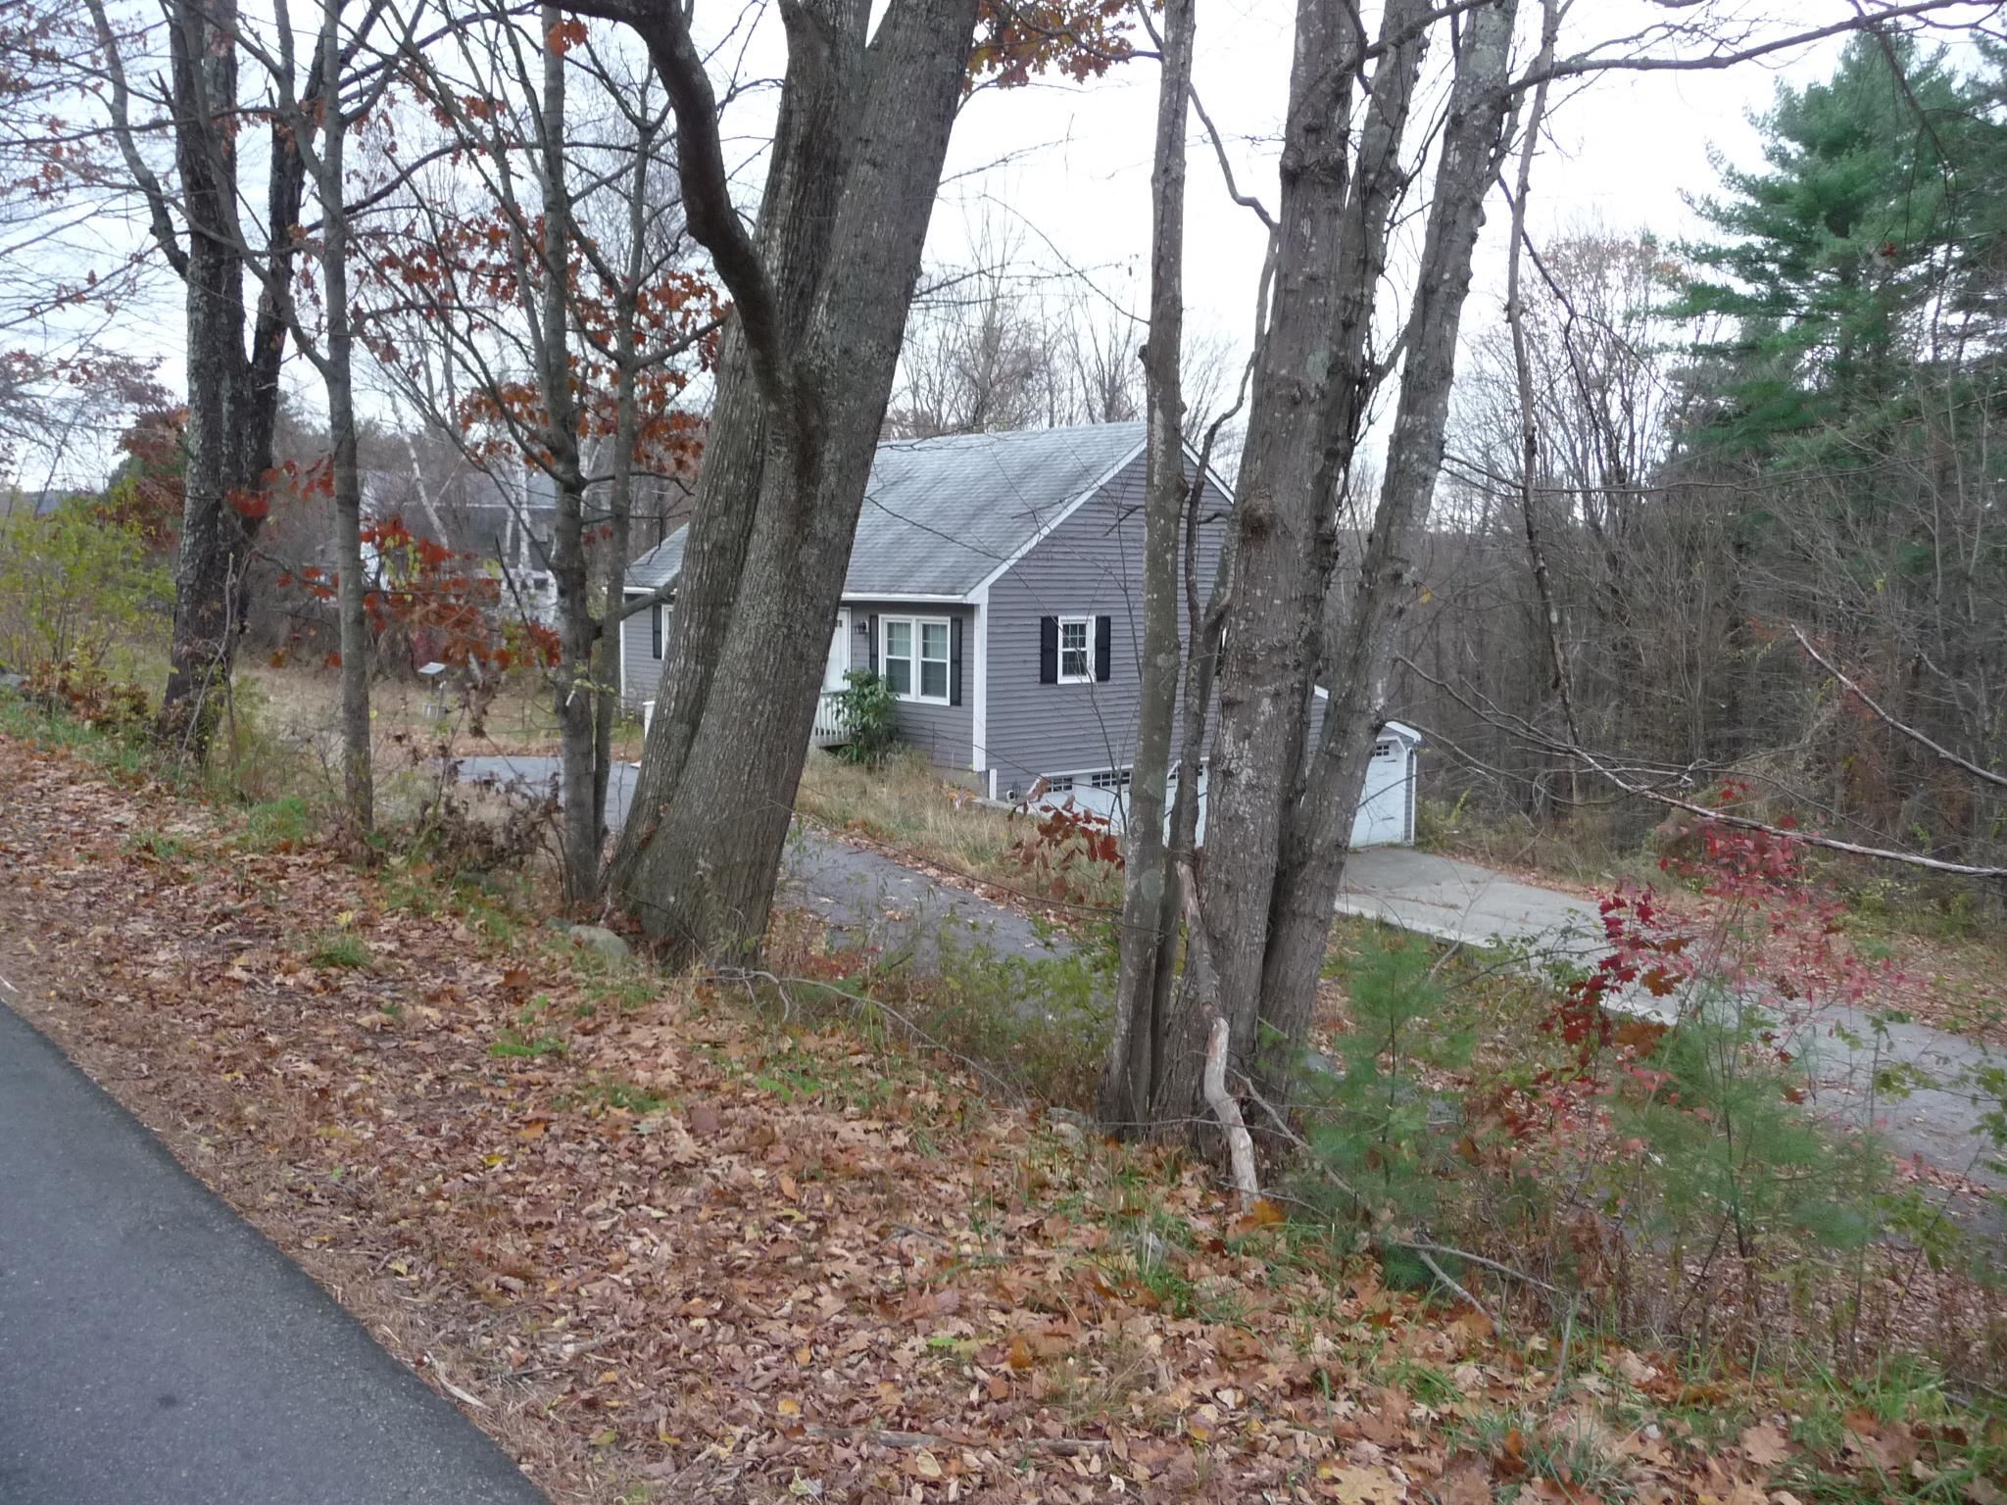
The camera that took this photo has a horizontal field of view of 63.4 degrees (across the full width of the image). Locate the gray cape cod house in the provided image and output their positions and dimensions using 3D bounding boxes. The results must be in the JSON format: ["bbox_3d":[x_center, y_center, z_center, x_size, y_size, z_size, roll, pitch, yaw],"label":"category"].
[{"bbox_3d":[0.307,-2.233,33.527,12.828,8.154,11.264,-5,9,-43],"label":"gray cape cod house"}]

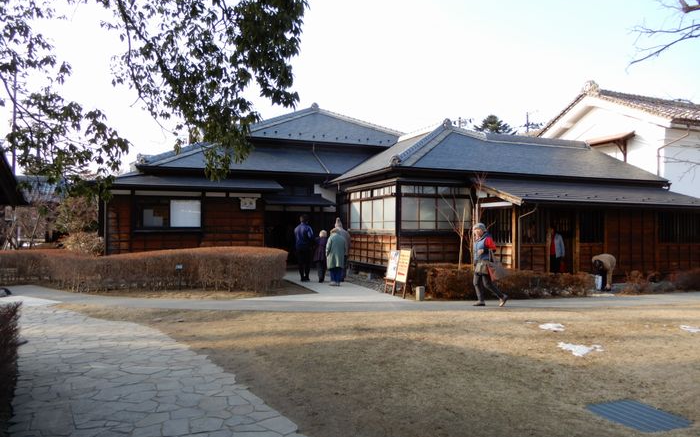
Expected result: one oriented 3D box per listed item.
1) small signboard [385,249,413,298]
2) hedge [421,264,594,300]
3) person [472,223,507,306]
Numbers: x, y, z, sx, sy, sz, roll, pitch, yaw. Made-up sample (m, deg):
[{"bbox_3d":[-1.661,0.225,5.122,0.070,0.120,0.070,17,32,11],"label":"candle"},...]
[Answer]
[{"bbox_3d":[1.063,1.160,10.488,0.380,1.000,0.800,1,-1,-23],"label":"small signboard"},{"bbox_3d":[3.382,1.363,10.625,3.750,0.630,0.900,1,-1,-10],"label":"hedge"},{"bbox_3d":[2.635,0.873,9.133,0.620,1.550,0.460,1,-1,-13],"label":"person"}]

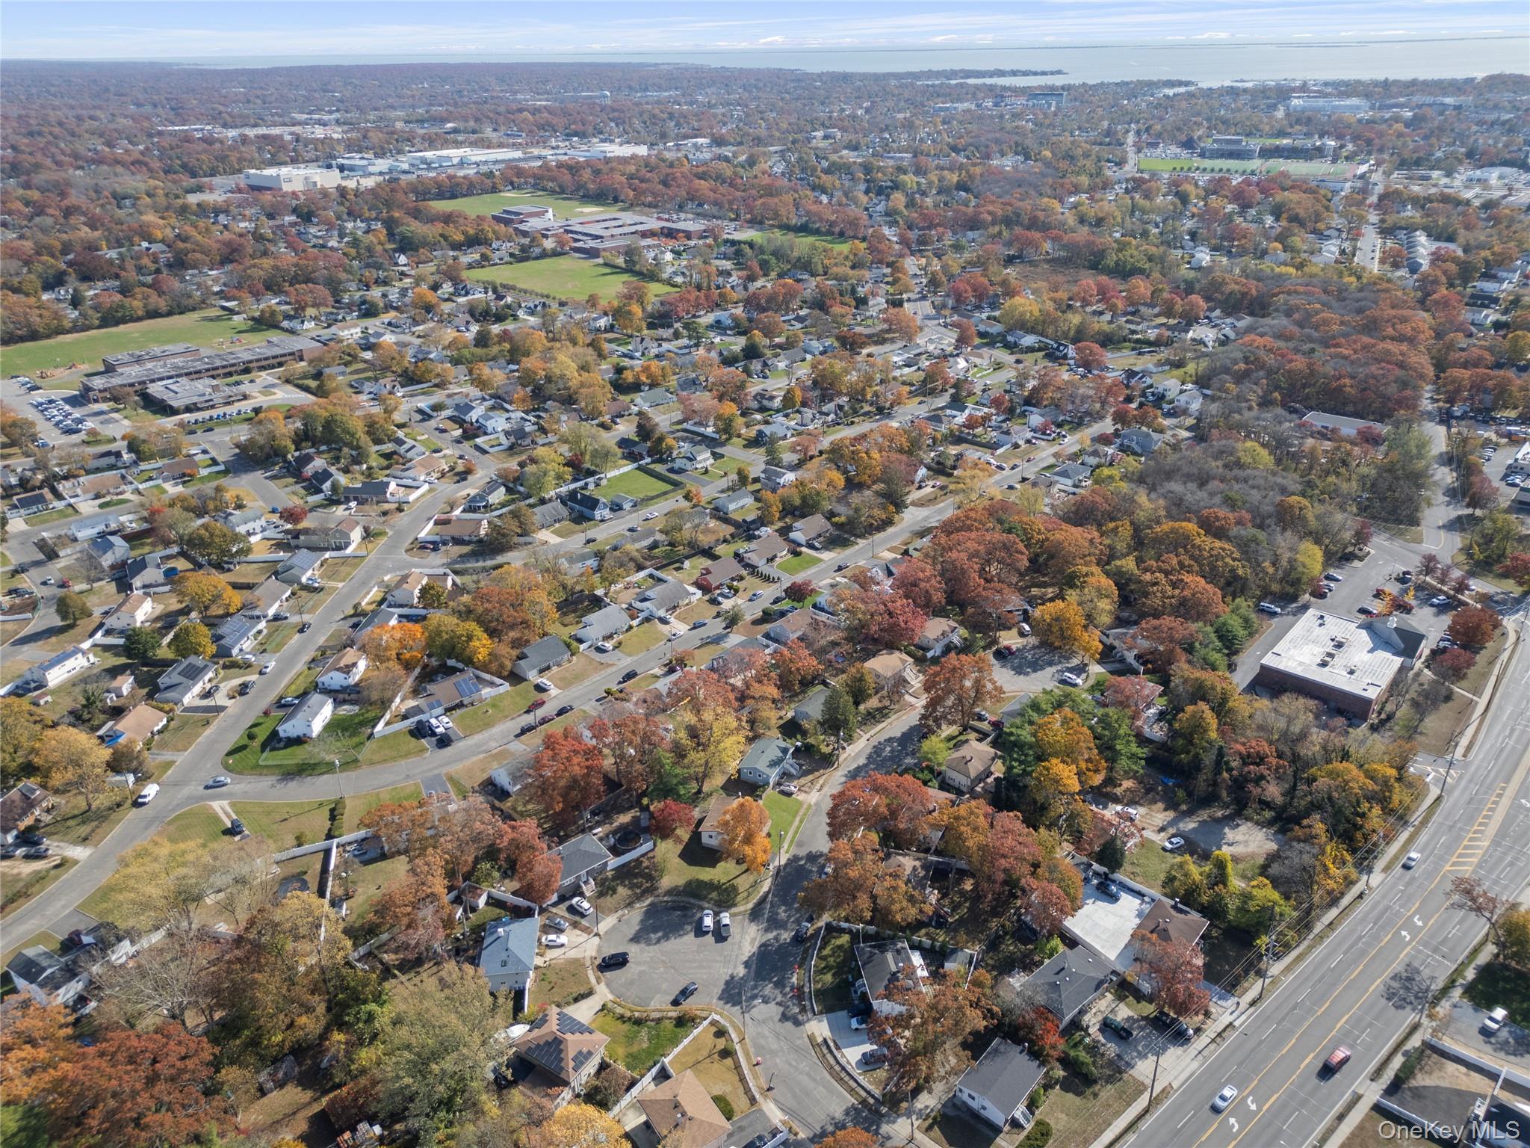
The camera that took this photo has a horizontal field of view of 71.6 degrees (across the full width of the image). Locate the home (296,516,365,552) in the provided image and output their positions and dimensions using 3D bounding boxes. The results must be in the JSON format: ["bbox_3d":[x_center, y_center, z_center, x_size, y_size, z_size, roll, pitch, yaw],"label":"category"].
[{"bbox_3d":[-146.200,-13.320,353.560,20.090,7.720,8.640,2,27,6],"label":"home"}]

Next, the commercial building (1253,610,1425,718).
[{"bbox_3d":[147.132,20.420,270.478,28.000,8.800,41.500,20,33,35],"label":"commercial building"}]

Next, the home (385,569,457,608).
[{"bbox_3d":[-106.940,4.130,319.180,8.400,5.600,13.500,2,27,5],"label":"home"}]

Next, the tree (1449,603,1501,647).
[{"bbox_3d":[189.030,14.500,283.380,12.180,11.880,12.670,-1,27,0],"label":"tree"}]

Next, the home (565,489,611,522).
[{"bbox_3d":[-61.330,-24.180,370.580,14.500,7.000,7.000,21,34,36],"label":"home"}]

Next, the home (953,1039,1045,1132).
[{"bbox_3d":[37.440,79.360,166.040,9.520,4.600,11.610,22,35,38],"label":"home"}]

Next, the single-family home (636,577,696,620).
[{"bbox_3d":[-30.230,7.120,311.810,10.800,5.000,14.400,22,35,38],"label":"single-family home"}]

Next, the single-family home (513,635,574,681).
[{"bbox_3d":[-60.590,21.900,283.860,9.450,4.950,13.990,21,34,37],"label":"single-family home"}]

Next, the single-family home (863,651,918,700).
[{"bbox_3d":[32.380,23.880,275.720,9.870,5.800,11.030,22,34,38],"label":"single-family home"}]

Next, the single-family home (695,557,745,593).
[{"bbox_3d":[-14.363,-0.742,321.453,9.600,4.800,13.900,21,34,36],"label":"single-family home"}]

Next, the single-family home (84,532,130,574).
[{"bbox_3d":[-213.990,-8.080,345.810,10.190,6.200,11.290,-23,34,-37],"label":"single-family home"}]

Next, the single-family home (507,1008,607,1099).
[{"bbox_3d":[-32.800,76.690,171.000,12.660,6.620,9.550,16,31,29],"label":"single-family home"}]

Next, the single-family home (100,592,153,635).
[{"bbox_3d":[-182.970,10.620,305.090,8.200,5.900,11.600,-4,27,-7],"label":"single-family home"}]

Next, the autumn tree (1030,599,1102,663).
[{"bbox_3d":[80.920,15.320,284.030,17.000,12.500,14.000,-1,27,0],"label":"autumn tree"}]

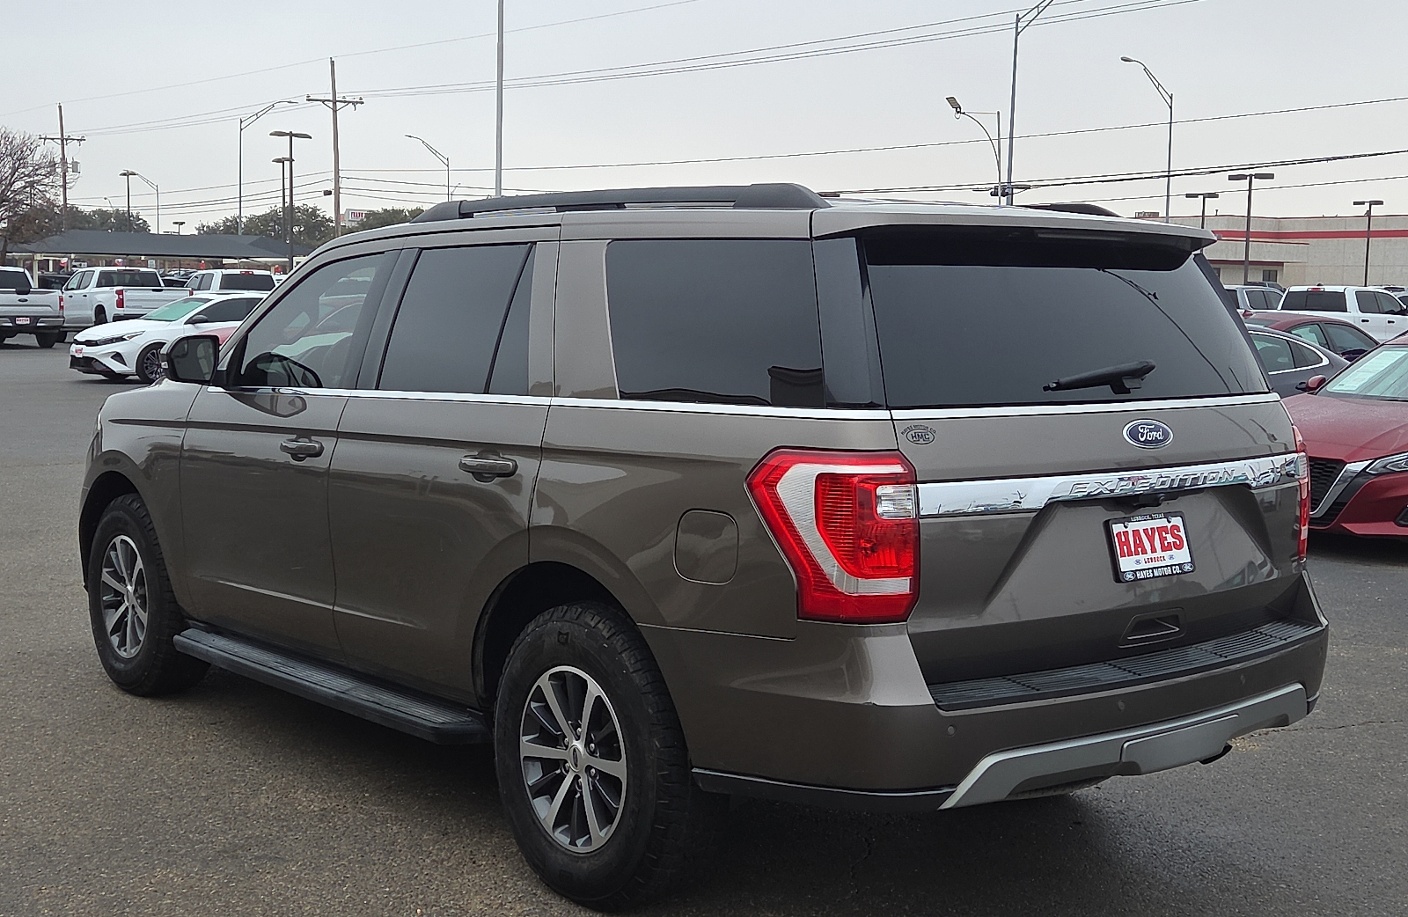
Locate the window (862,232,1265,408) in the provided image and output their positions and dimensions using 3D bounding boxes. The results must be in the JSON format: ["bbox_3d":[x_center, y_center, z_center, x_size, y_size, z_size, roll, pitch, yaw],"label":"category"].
[{"bbox_3d":[0.983,-0.352,4.428,1.550,0.450,0.130,-4,-20,-40],"label":"window"}]

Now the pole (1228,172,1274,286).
[{"bbox_3d":[19.804,-7.155,62.301,1.680,6.400,0.400,3,6,18],"label":"pole"}]

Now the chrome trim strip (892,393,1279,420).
[{"bbox_3d":[1.042,-0.130,4.253,1.555,0.035,0.095,-3,6,-40],"label":"chrome trim strip"}]

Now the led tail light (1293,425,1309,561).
[{"bbox_3d":[1.625,0.085,4.925,0.230,0.385,0.350,-3,6,-40],"label":"led tail light"}]

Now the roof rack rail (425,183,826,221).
[{"bbox_3d":[-0.334,-0.732,5.001,0.065,0.080,1.960,-4,7,-40],"label":"roof rack rail"}]

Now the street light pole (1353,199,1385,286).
[{"bbox_3d":[30.331,-8.430,78.307,1.420,6.775,0.350,1,5,0],"label":"street light pole"}]

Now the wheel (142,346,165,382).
[{"bbox_3d":[-8.483,-1.451,26.553,0.480,0.480,0.200,-3,7,-40],"label":"wheel"}]

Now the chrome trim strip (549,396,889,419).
[{"bbox_3d":[-0.002,-0.129,4.152,0.090,0.036,1.140,-4,5,-43],"label":"chrome trim strip"}]

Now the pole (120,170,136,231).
[{"bbox_3d":[-36.857,-13.870,109.582,1.200,8.700,0.450,2,6,11],"label":"pole"}]

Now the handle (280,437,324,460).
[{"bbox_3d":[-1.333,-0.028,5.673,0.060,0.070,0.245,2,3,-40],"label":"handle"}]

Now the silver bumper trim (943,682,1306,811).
[{"bbox_3d":[1.130,0.691,4.203,1.490,0.130,0.120,-3,6,-40],"label":"silver bumper trim"}]

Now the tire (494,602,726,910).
[{"bbox_3d":[-0.263,0.807,4.669,0.280,0.825,0.825,-4,7,-40],"label":"tire"}]

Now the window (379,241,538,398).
[{"bbox_3d":[-0.708,-0.409,4.997,0.040,0.445,0.816,14,-5,-40],"label":"window"}]

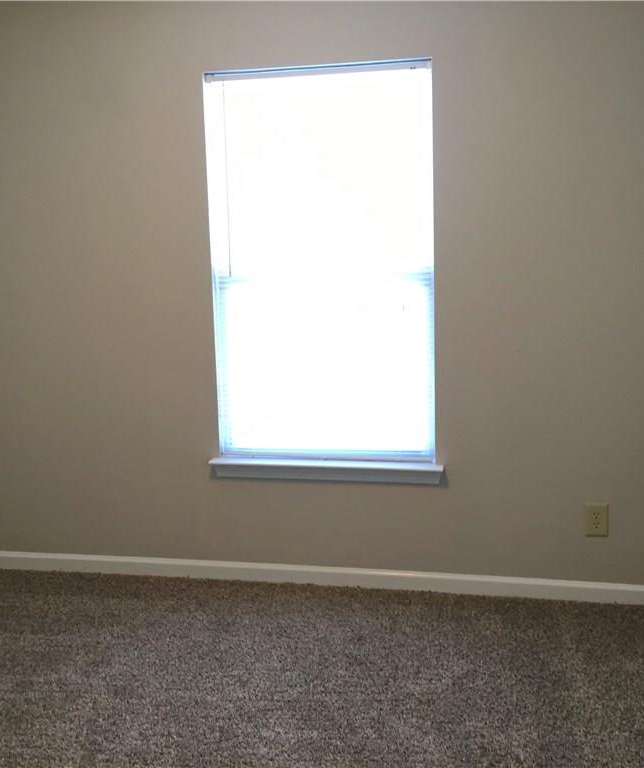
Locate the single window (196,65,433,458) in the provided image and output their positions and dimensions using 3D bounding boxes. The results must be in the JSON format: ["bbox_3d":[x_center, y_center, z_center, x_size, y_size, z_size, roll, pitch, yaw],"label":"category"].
[{"bbox_3d":[-0.001,-0.462,3.442,0.889,1.550,0.040,0,8,12],"label":"single window"}]

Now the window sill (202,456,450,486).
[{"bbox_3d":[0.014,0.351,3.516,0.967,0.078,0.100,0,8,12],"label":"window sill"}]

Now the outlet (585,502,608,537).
[{"bbox_3d":[1.061,0.526,3.307,0.078,0.122,0.008,0,8,12],"label":"outlet"}]

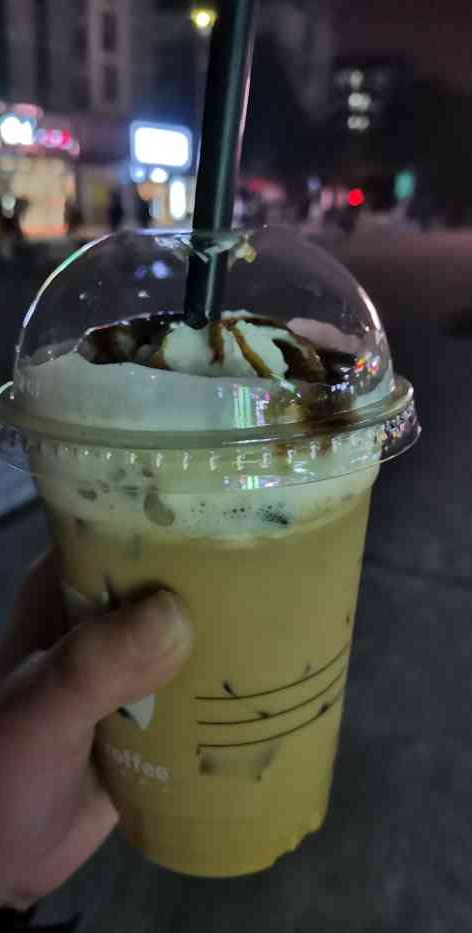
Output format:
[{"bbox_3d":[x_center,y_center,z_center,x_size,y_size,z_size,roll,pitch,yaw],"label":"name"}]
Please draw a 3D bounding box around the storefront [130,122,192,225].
[{"bbox_3d":[-3.586,-13.850,33.590,1.000,4.600,3.600,19,27,38],"label":"storefront"}]

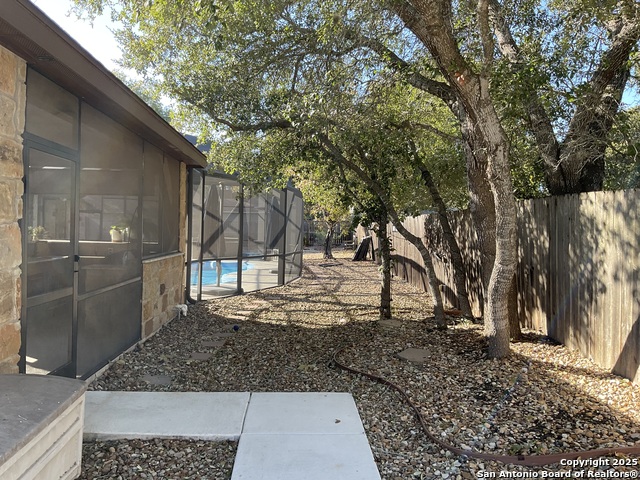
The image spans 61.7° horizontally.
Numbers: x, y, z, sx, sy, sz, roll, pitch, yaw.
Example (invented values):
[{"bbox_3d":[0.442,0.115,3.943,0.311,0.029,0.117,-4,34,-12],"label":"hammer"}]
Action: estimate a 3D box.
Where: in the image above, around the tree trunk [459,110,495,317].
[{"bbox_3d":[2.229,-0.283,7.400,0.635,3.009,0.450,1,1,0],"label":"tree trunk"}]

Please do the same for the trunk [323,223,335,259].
[{"bbox_3d":[0.404,0.024,25.500,0.571,1.712,0.450,1,1,0],"label":"trunk"}]

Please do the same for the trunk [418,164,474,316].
[{"bbox_3d":[2.040,0.000,8.750,0.930,2.595,0.380,1,1,0],"label":"trunk"}]

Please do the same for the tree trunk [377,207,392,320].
[{"bbox_3d":[1.079,0.398,8.900,0.249,1.809,0.220,1,1,0],"label":"tree trunk"}]

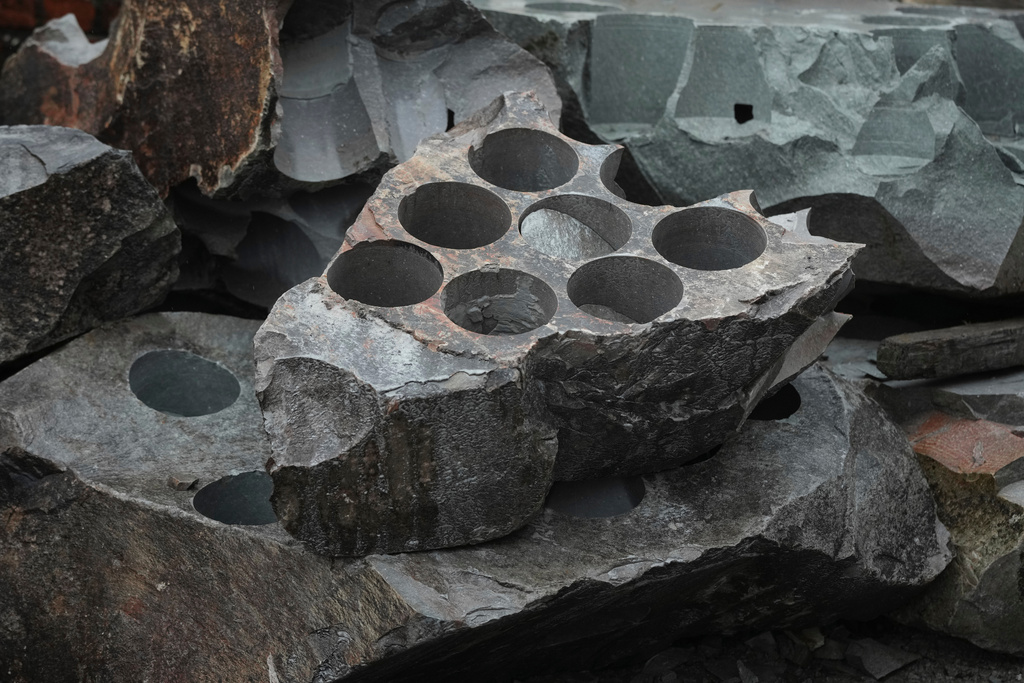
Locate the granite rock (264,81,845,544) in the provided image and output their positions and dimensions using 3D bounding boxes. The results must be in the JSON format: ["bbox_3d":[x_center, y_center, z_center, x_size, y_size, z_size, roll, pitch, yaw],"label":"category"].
[{"bbox_3d":[0.032,-0.033,3.823,0.612,0.195,0.485,-9,38,-12],"label":"granite rock"}]

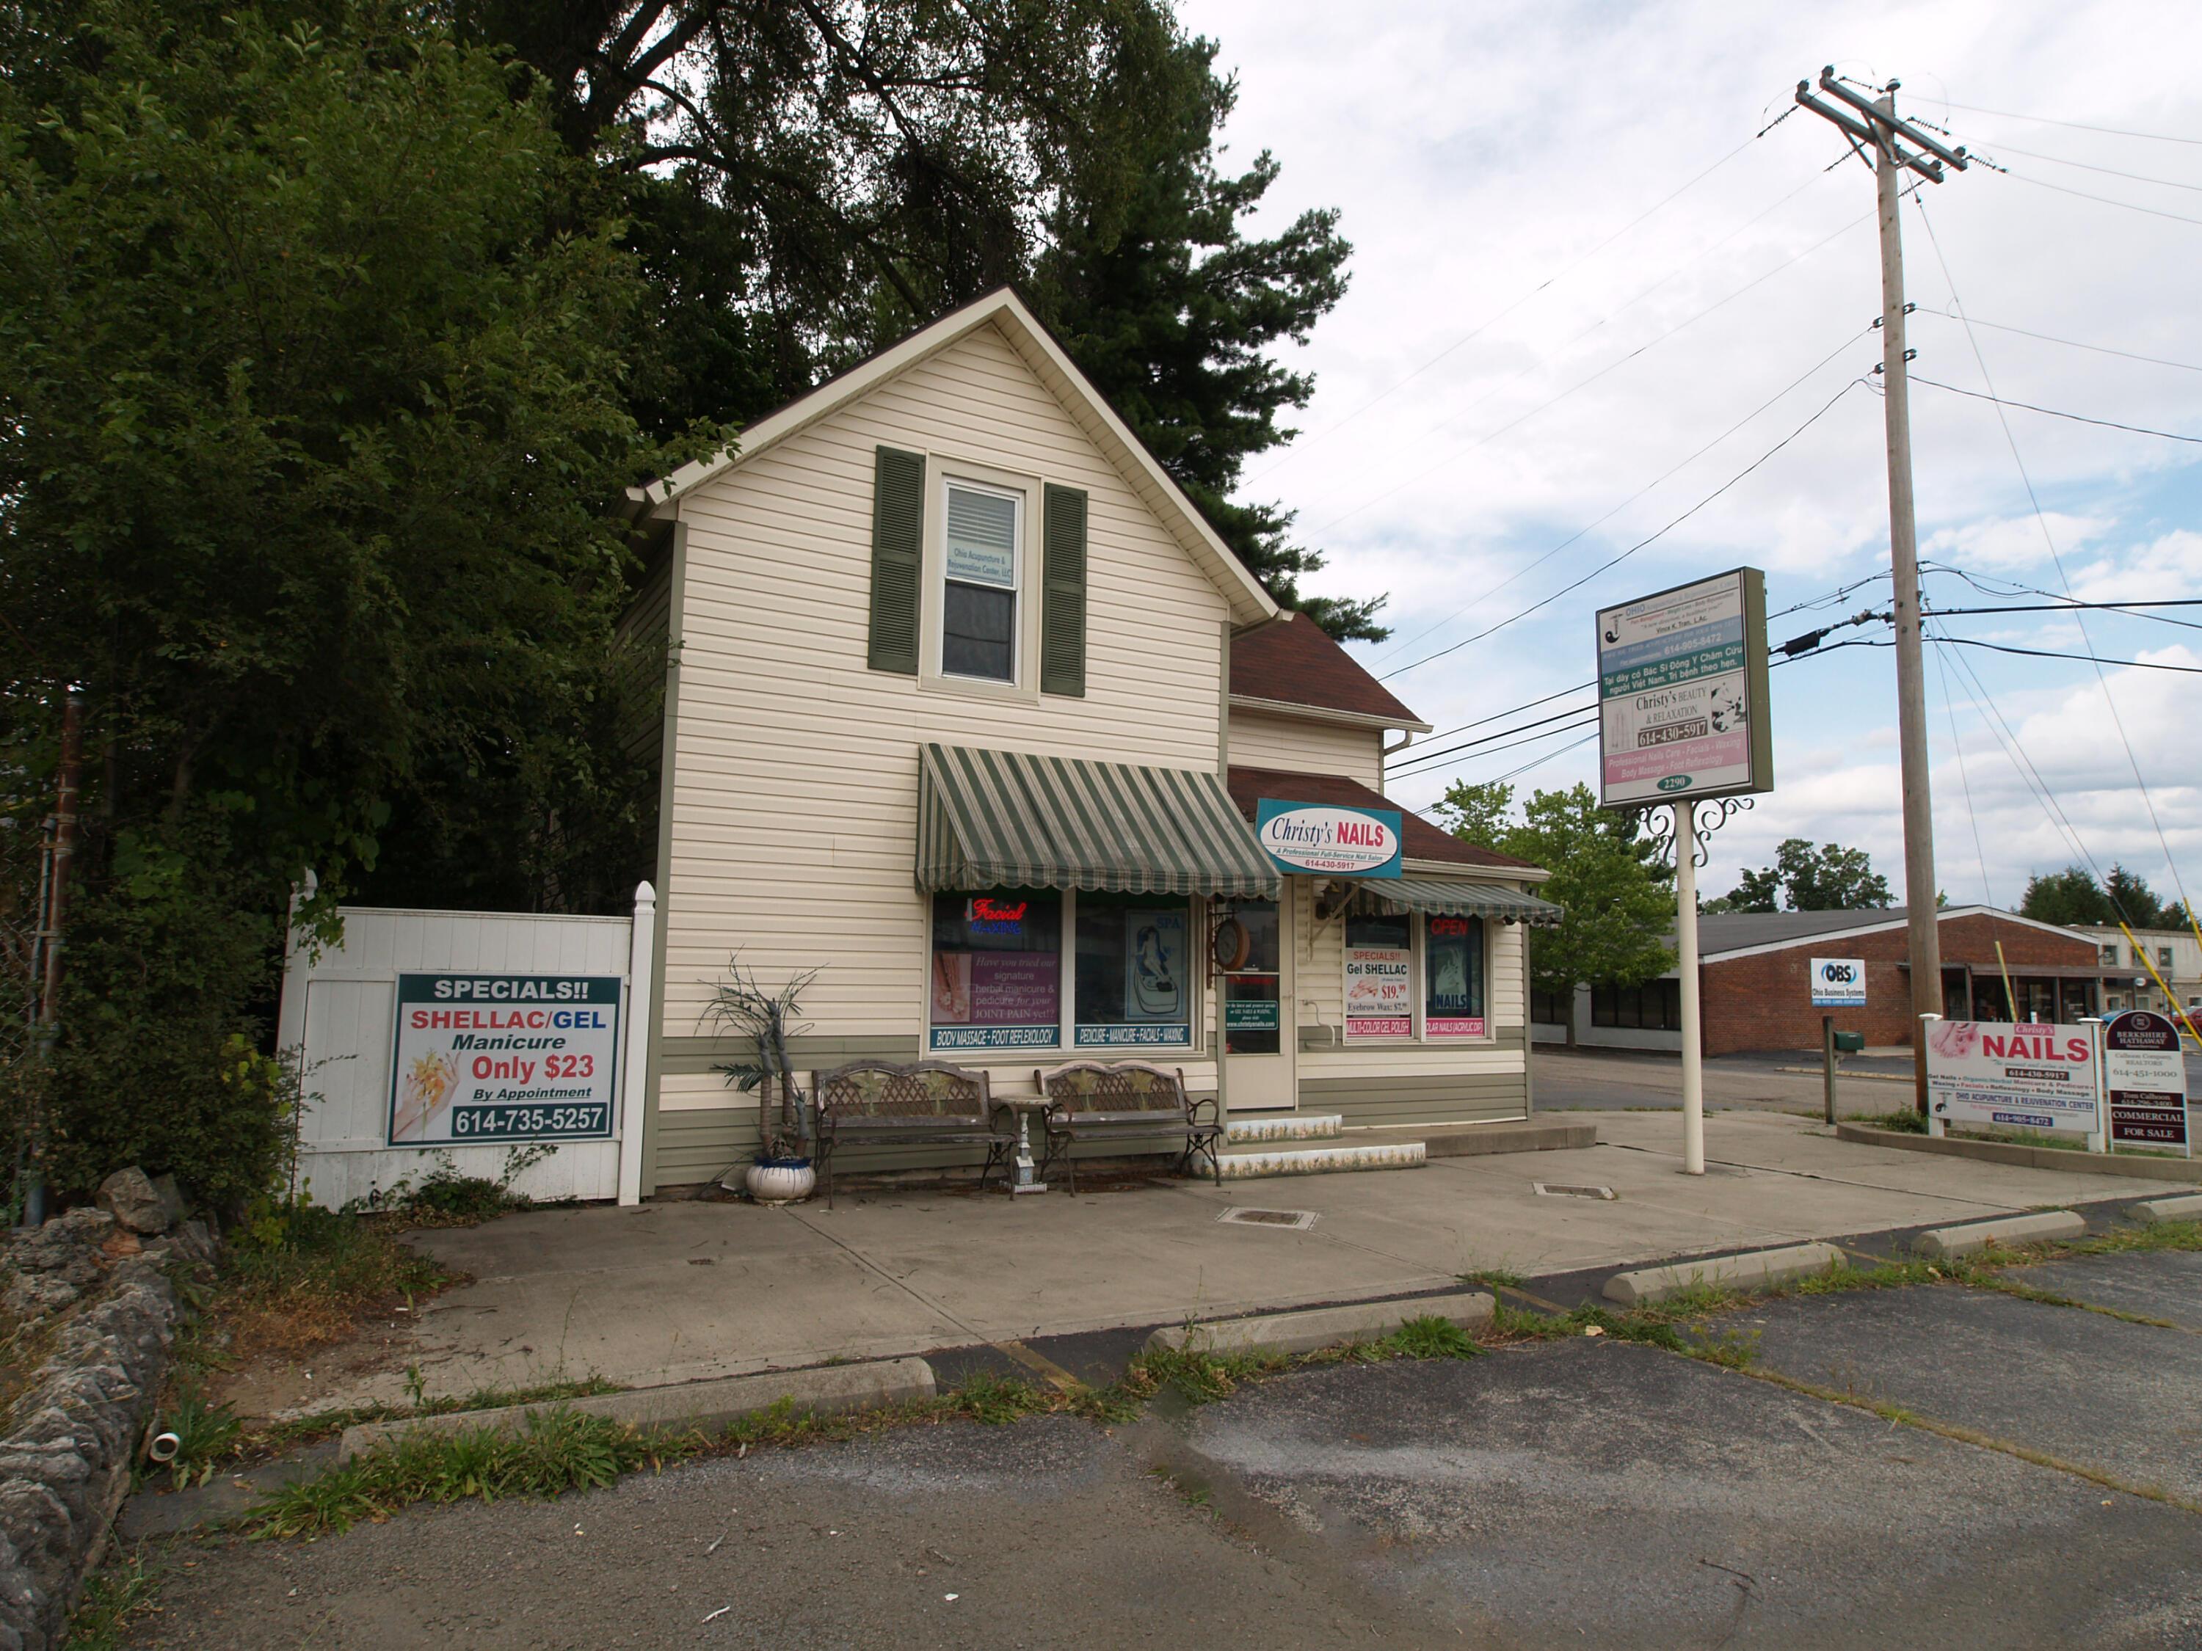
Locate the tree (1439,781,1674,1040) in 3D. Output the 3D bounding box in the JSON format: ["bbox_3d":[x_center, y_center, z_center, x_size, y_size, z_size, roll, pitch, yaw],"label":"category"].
[{"bbox_3d":[11.982,2.310,33.500,6.200,6.900,6.000,-2,-8,20],"label":"tree"}]

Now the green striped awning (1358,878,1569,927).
[{"bbox_3d":[3.655,0.776,13.114,2.180,0.480,0.840,5,-8,-28],"label":"green striped awning"}]

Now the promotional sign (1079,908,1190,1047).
[{"bbox_3d":[0.258,1.132,9.839,1.022,1.174,0.050,5,-8,-29],"label":"promotional sign"}]

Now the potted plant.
[{"bbox_3d":[-2.358,1.737,8.858,0.839,1.699,0.650,5,-8,-28],"label":"potted plant"}]

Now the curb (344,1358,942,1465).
[{"bbox_3d":[-1.423,1.928,4.137,1.810,0.130,0.200,4,-8,-27],"label":"curb"}]

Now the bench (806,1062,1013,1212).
[{"bbox_3d":[-1.327,2.168,9.051,1.310,0.918,0.660,3,-8,-18],"label":"bench"}]

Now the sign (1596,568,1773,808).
[{"bbox_3d":[4.864,-1.091,10.698,0.255,1.770,1.410,5,-8,-30],"label":"sign"}]

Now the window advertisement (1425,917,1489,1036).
[{"bbox_3d":[3.793,1.614,13.556,0.860,1.270,0.050,5,-8,-28],"label":"window advertisement"}]

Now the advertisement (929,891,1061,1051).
[{"bbox_3d":[-0.751,1.058,9.287,1.043,1.143,0.050,5,-8,-29],"label":"advertisement"}]

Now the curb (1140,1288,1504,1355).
[{"bbox_3d":[0.973,2.142,5.423,1.750,0.130,0.200,4,-8,-27],"label":"curb"}]

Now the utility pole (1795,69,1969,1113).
[{"bbox_3d":[9.278,-2.896,14.725,3.000,12.313,0.500,5,-7,-28],"label":"utility pole"}]

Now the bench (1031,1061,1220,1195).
[{"bbox_3d":[0.208,2.167,9.243,1.250,0.880,0.620,5,-8,-29],"label":"bench"}]

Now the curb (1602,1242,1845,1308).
[{"bbox_3d":[3.421,2.424,6.914,1.820,0.130,0.200,5,-8,-30],"label":"curb"}]

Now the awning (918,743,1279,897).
[{"bbox_3d":[0.037,0.007,10.236,2.830,1.235,1.000,5,-8,-28],"label":"awning"}]

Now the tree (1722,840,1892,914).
[{"bbox_3d":[35.567,5.363,64.392,8.200,9.305,7.800,-3,-8,29],"label":"tree"}]

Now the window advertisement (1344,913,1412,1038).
[{"bbox_3d":[2.865,1.539,13.054,0.865,1.270,0.050,5,-8,-28],"label":"window advertisement"}]

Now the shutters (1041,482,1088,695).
[{"bbox_3d":[-0.282,-1.821,9.866,0.376,1.662,0.045,5,-8,-29],"label":"shutters"}]

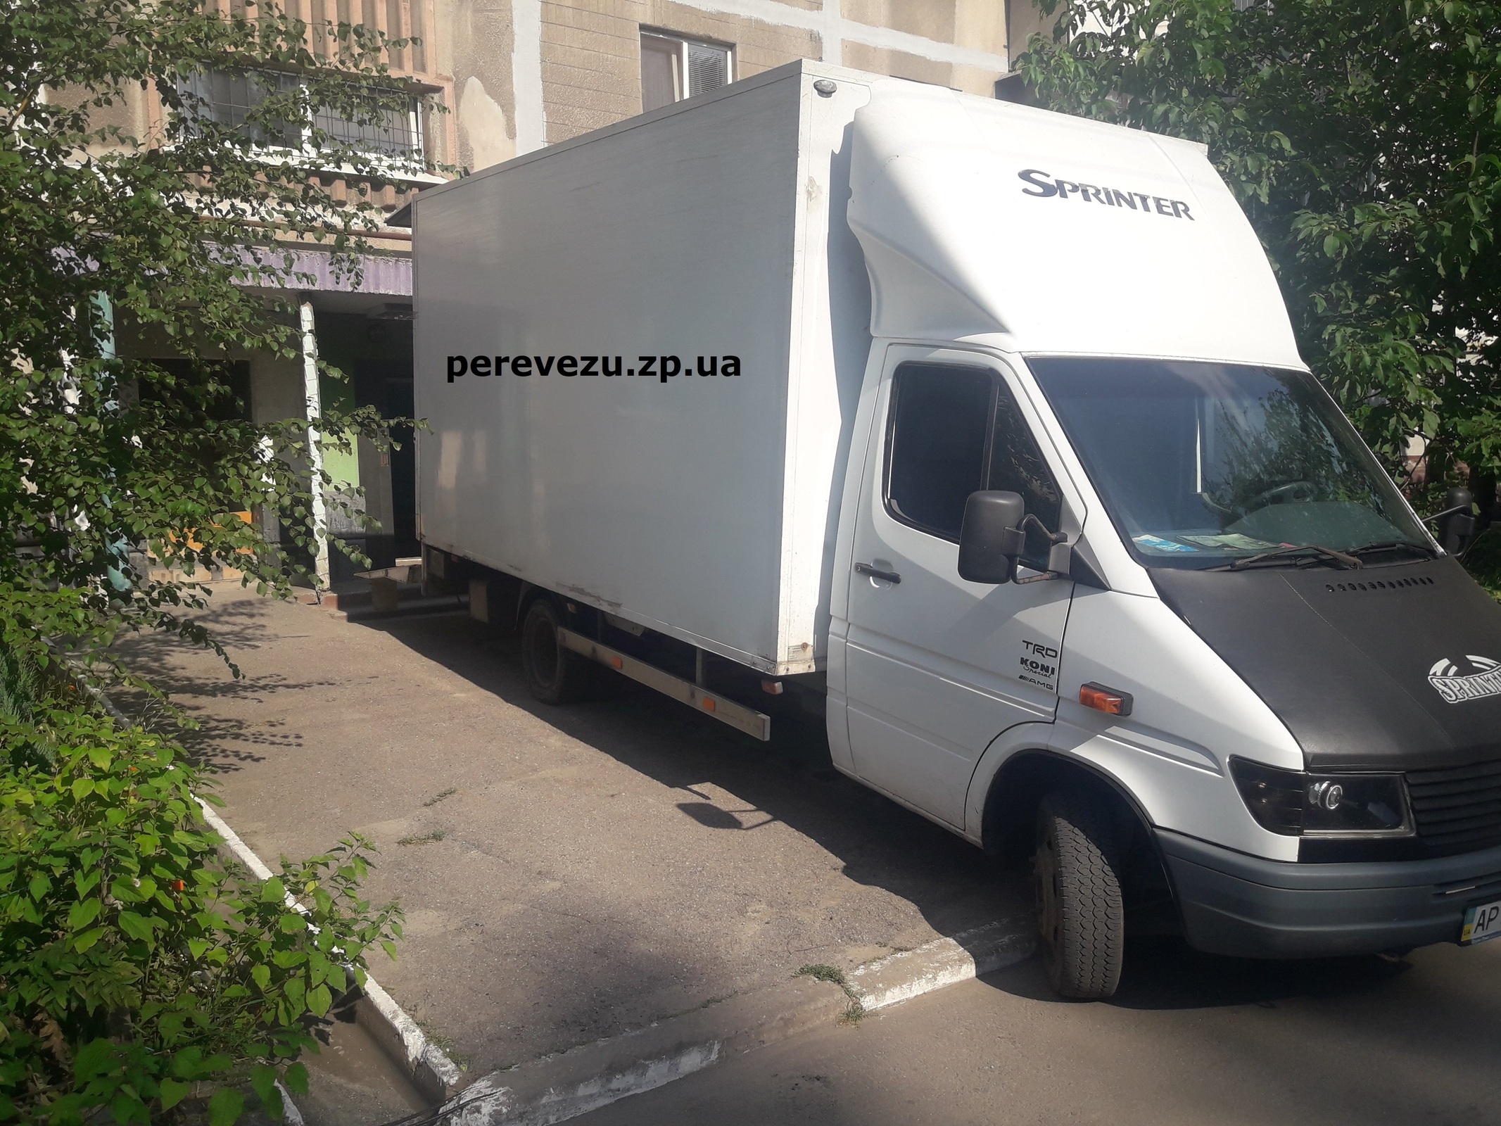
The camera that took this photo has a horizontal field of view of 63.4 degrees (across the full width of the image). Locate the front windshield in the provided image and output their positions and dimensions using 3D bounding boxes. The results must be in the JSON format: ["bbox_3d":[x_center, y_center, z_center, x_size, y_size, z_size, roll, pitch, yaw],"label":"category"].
[{"bbox_3d":[1.775,-0.399,4.332,1.680,0.870,0.170,-3,-30,-33],"label":"front windshield"}]

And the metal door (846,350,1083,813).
[{"bbox_3d":[0.760,0.094,4.283,0.170,1.700,1.080,-3,10,-33],"label":"metal door"}]

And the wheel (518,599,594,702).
[{"bbox_3d":[-1.192,0.537,7.365,0.210,0.645,0.645,-3,10,-33],"label":"wheel"}]

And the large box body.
[{"bbox_3d":[-0.066,-1.063,7.076,2.393,2.320,4.414,-4,10,-33],"label":"large box body"}]

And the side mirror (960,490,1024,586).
[{"bbox_3d":[0.724,-0.076,3.640,0.185,0.275,0.100,0,9,-15],"label":"side mirror"}]

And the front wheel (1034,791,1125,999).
[{"bbox_3d":[1.081,1.091,4.008,0.205,0.650,0.650,3,8,6],"label":"front wheel"}]

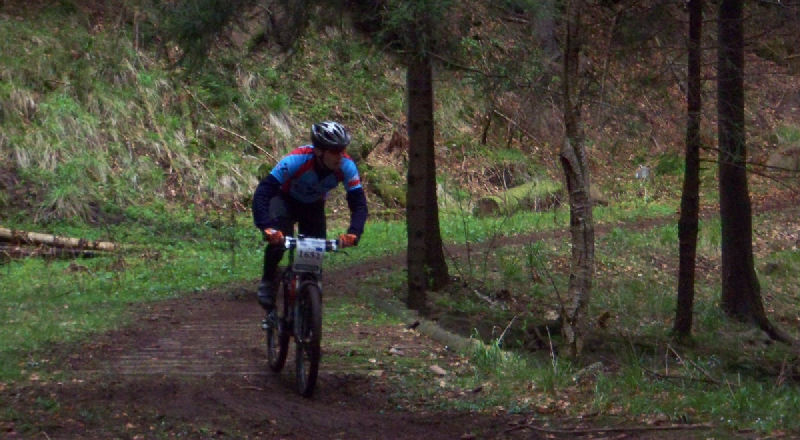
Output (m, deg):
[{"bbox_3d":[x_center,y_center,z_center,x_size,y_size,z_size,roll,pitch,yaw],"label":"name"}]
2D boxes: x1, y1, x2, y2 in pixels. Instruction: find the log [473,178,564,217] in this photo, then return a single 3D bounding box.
[{"bbox_3d":[1.510,-0.270,34.000,0.290,0.290,1.750,1,8,34],"label":"log"}]

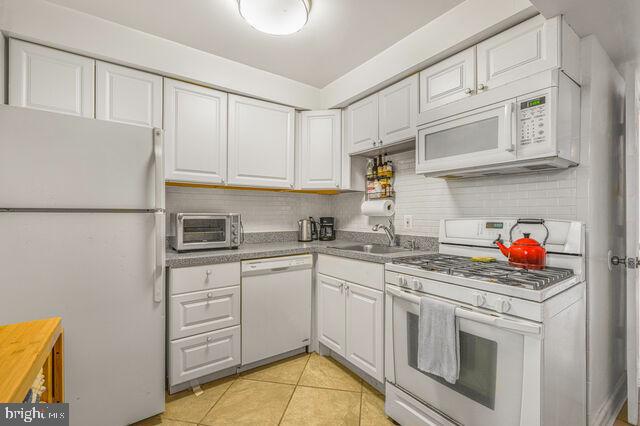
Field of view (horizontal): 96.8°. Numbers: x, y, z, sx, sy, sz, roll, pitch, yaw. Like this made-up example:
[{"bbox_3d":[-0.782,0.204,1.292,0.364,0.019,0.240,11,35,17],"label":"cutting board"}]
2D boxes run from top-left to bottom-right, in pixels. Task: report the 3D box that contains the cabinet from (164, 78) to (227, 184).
[{"bbox_3d":[-1.014,-0.591,2.274,0.446,0.744,0.320,0,0,-35],"label":"cabinet"}]

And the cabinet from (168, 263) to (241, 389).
[{"bbox_3d":[-0.940,0.749,2.204,0.464,0.792,0.589,0,0,-35],"label":"cabinet"}]

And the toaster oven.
[{"bbox_3d":[-0.942,0.150,2.348,0.447,0.289,0.345,0,0,-35],"label":"toaster oven"}]

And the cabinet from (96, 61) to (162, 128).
[{"bbox_3d":[-1.353,-0.757,2.037,0.384,0.416,0.320,0,0,-35],"label":"cabinet"}]

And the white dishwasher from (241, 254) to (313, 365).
[{"bbox_3d":[-0.497,0.747,2.516,0.619,0.790,0.589,0,0,-35],"label":"white dishwasher"}]

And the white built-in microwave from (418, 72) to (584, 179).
[{"bbox_3d":[1.025,-0.467,1.731,0.381,0.417,0.767,0,0,-35],"label":"white built-in microwave"}]

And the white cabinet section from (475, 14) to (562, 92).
[{"bbox_3d":[1.147,-0.828,1.577,0.320,0.286,0.382,0,-1,-35],"label":"white cabinet section"}]

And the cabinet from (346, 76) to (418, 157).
[{"bbox_3d":[0.609,-0.741,2.364,0.335,0.439,0.742,0,0,-35],"label":"cabinet"}]

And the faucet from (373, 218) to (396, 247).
[{"bbox_3d":[0.544,0.168,2.413,0.274,0.244,0.071,0,0,-35],"label":"faucet"}]

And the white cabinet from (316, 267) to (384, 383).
[{"bbox_3d":[0.448,0.751,2.291,0.599,0.721,0.734,0,0,-35],"label":"white cabinet"}]

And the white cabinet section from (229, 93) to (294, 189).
[{"bbox_3d":[-0.580,-0.596,2.606,0.624,0.738,0.320,0,-1,-35],"label":"white cabinet section"}]

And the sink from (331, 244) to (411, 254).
[{"bbox_3d":[0.420,0.373,2.318,0.462,0.178,0.558,0,0,-35],"label":"sink"}]

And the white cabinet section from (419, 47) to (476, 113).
[{"bbox_3d":[0.927,-0.826,1.890,0.320,0.286,0.382,0,-1,-35],"label":"white cabinet section"}]

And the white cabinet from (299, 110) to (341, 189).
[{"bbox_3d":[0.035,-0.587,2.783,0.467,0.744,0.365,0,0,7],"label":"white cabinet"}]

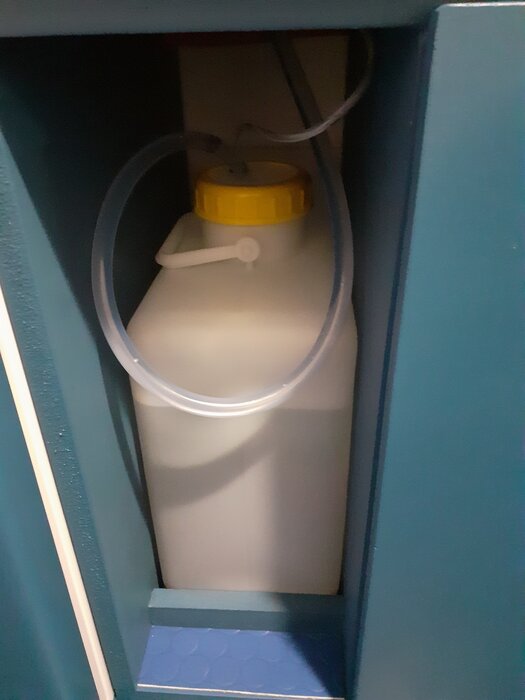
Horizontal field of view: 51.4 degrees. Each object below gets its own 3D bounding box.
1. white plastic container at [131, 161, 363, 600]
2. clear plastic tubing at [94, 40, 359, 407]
[{"bbox_3d":[-0.007,0.014,0.573,0.175,0.382,0.285,1,29,3],"label":"white plastic container"},{"bbox_3d":[-0.020,-0.098,0.389,0.173,0.245,0.205,1,29,3],"label":"clear plastic tubing"}]

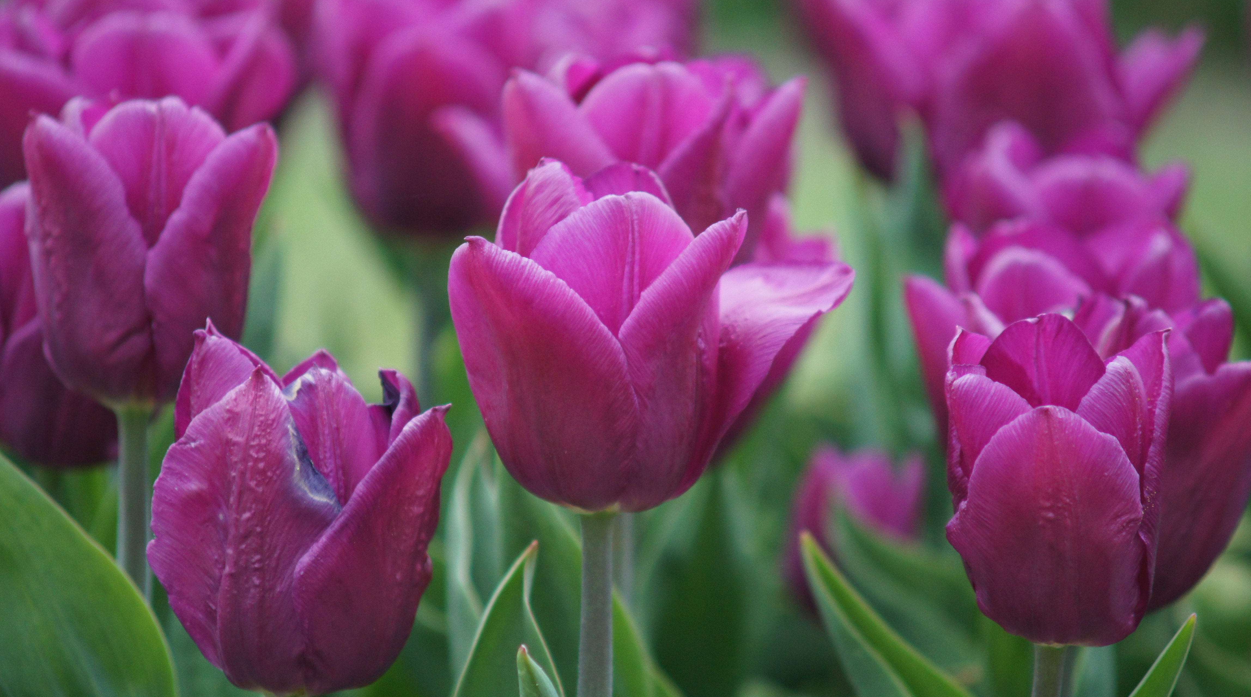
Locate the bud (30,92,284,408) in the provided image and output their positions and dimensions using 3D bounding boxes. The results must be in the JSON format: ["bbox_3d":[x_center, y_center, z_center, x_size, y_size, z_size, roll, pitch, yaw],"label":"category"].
[{"bbox_3d":[-0.093,-0.018,2.150,0.050,0.058,0.049,0,10,0],"label":"bud"}]

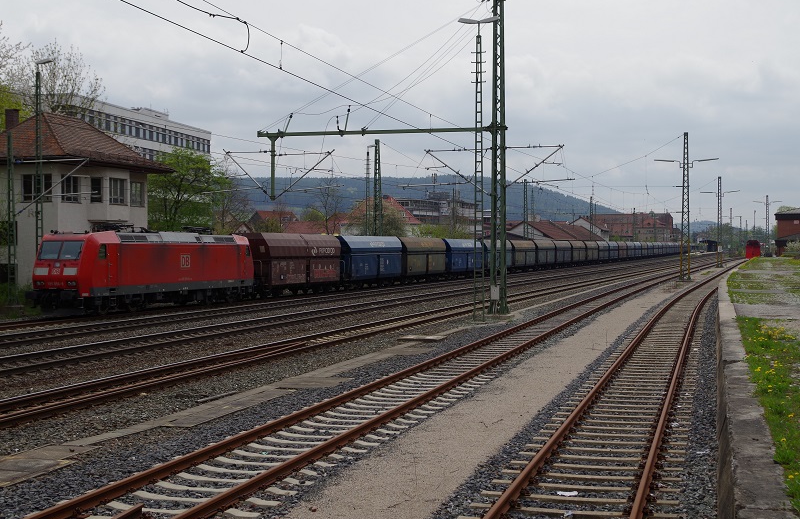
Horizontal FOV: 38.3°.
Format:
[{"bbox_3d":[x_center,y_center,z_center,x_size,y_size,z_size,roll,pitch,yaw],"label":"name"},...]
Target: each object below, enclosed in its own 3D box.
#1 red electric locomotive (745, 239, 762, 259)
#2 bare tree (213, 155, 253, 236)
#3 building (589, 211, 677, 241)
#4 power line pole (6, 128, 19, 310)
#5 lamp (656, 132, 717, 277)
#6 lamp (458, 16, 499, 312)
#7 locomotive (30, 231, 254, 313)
[{"bbox_3d":[77.600,-2.050,253.000,3.000,4.200,17.000,0,1,17],"label":"red electric locomotive"},{"bbox_3d":[-12.500,-2.700,86.000,3.700,10.100,3.700,0,1,0],"label":"bare tree"},{"bbox_3d":[75.000,-7.700,372.000,28.000,14.500,15.000,0,1,8],"label":"building"},{"bbox_3d":[-17.600,-1.800,52.300,0.380,7.900,0.280,0,1,17],"label":"power line pole"},{"bbox_3d":[26.600,-4.900,107.000,6.000,13.700,0.800,0,1,17],"label":"lamp"},{"bbox_3d":[3.220,-3.660,46.800,1.750,12.400,0.380,0,1,17],"label":"lamp"},{"bbox_3d":[-12.220,0.360,58.300,2.980,4.150,18.900,0,1,17],"label":"locomotive"}]

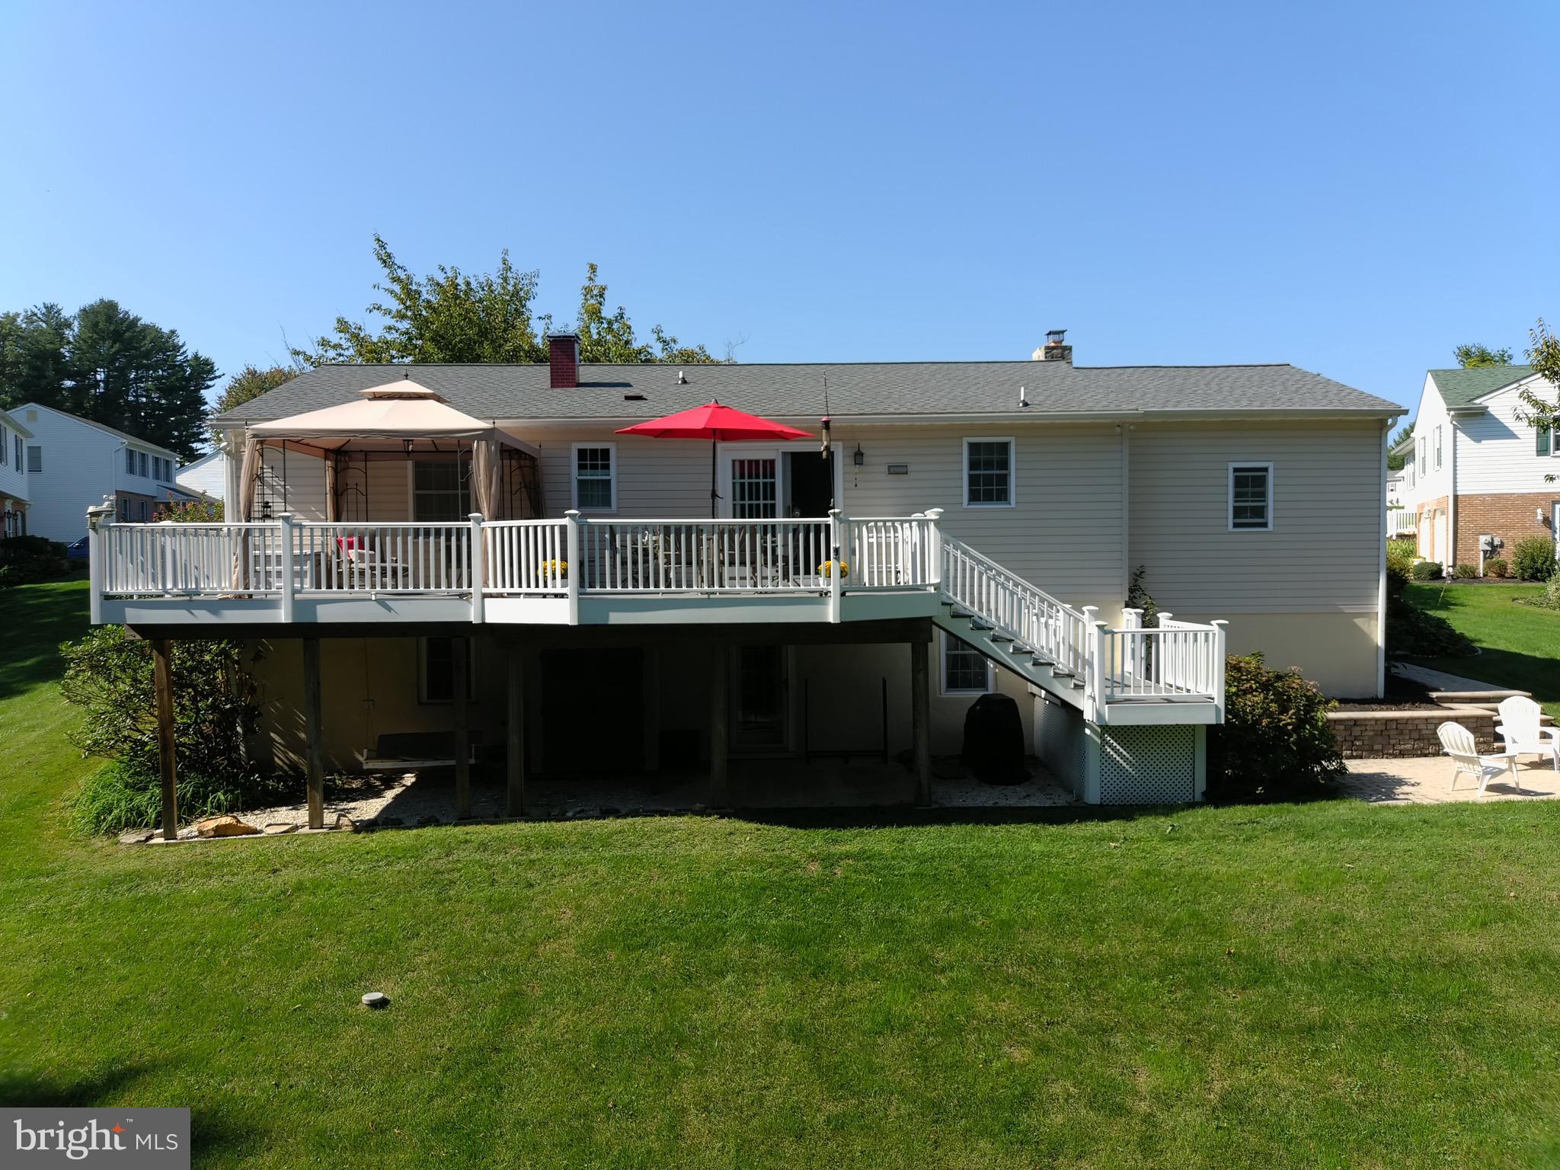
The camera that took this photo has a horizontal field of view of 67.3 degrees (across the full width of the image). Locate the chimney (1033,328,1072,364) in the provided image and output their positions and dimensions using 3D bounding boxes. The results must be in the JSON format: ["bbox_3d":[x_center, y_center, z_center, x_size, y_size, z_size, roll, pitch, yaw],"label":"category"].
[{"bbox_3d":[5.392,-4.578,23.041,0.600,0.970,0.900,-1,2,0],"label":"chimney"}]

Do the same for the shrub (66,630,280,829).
[{"bbox_3d":[-8.431,1.836,16.280,2.900,2.450,2.600,-1,2,0],"label":"shrub"}]

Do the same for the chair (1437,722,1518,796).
[{"bbox_3d":[9.405,2.291,15.705,0.850,0.940,0.760,-1,2,-22],"label":"chair"}]

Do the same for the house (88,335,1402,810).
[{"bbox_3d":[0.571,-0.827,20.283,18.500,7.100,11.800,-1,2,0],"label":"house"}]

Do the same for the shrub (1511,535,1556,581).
[{"bbox_3d":[22.693,-0.821,35.204,1.300,1.320,1.250,-1,2,0],"label":"shrub"}]

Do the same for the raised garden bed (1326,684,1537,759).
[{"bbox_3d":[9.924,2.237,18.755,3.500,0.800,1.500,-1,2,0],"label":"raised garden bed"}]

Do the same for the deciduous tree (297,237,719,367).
[{"bbox_3d":[-7.582,-4.924,32.830,11.600,9.600,10.300,-1,2,0],"label":"deciduous tree"}]

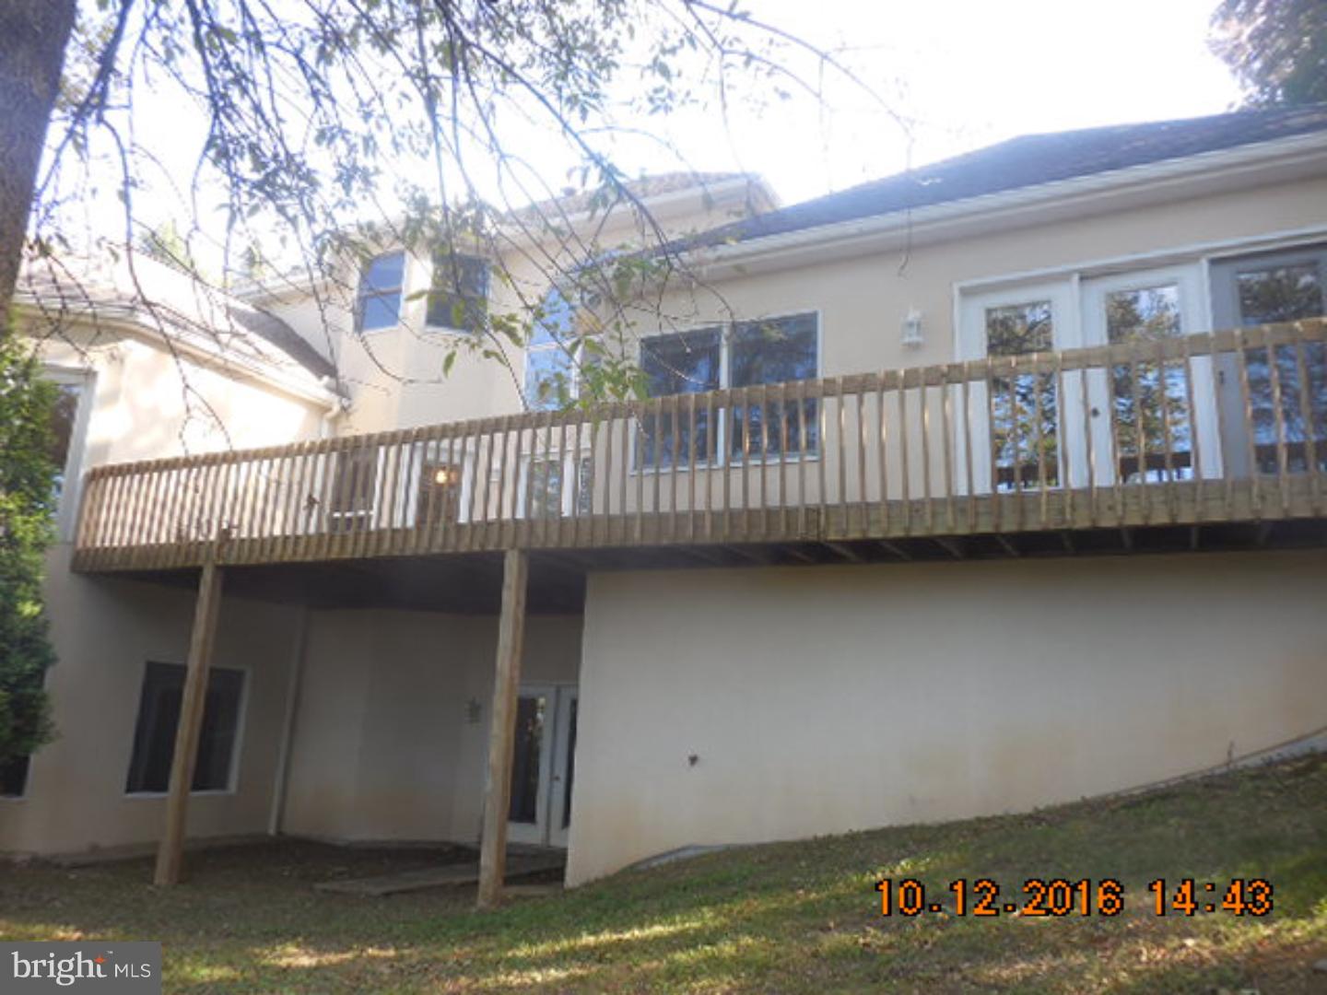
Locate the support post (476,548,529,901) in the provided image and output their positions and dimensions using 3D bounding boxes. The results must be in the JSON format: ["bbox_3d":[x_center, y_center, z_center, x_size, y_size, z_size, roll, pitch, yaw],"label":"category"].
[{"bbox_3d":[-1.322,1.879,7.991,0.140,2.886,0.140,-4,-14,27],"label":"support post"}]

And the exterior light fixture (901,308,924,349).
[{"bbox_3d":[2.137,-1.476,8.252,0.183,0.334,0.195,-4,-14,27],"label":"exterior light fixture"}]

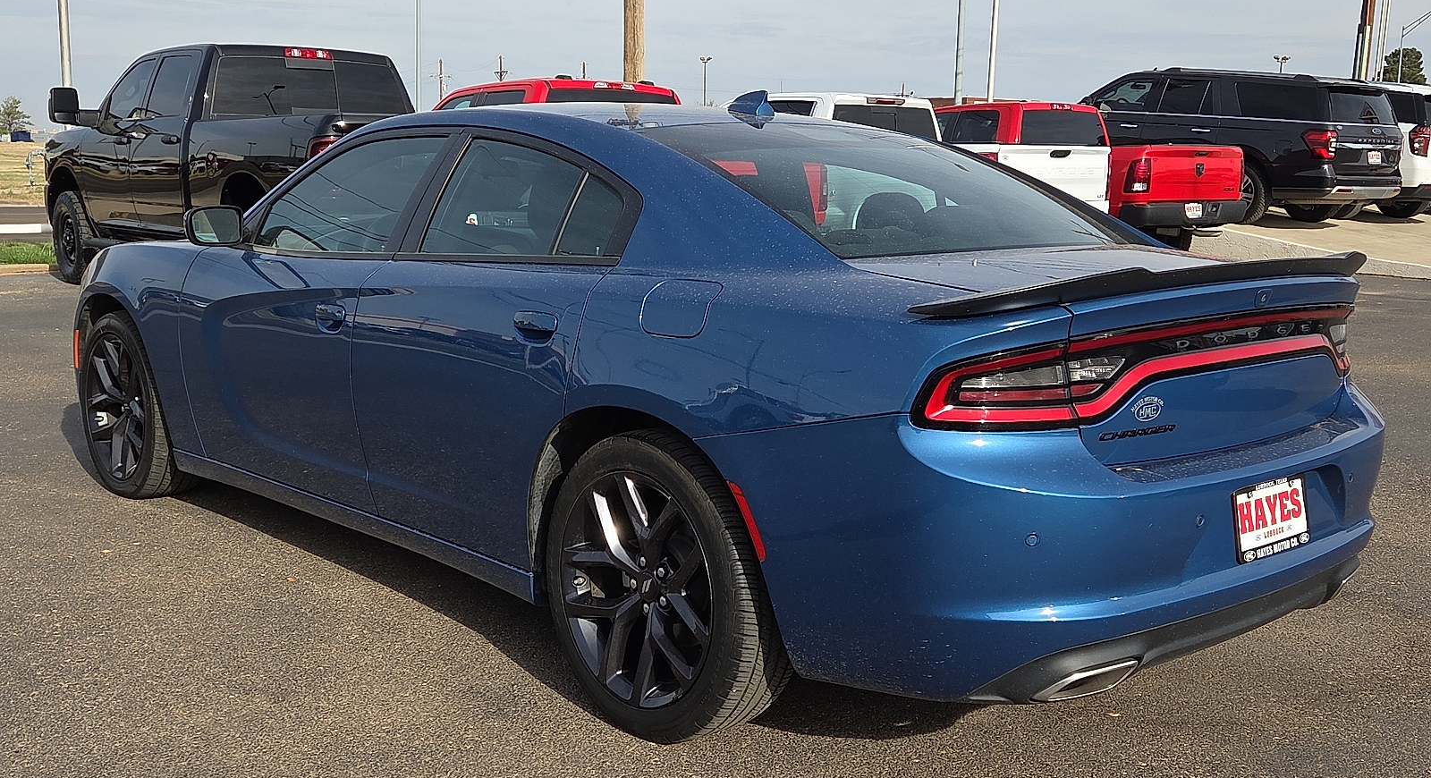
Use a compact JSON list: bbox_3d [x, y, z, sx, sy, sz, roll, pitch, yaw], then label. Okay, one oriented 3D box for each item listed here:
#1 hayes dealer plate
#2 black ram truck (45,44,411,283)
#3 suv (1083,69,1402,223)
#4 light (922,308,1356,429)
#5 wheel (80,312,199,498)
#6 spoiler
[{"bbox_3d":[1.194,0.277,3.107,0.310,0.160,0.020,-7,3,-43],"label":"hayes dealer plate"},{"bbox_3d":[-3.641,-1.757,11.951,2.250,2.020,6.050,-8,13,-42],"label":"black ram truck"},{"bbox_3d":[6.694,-3.396,20.018,2.060,1.950,5.350,-5,13,-36],"label":"suv"},{"bbox_3d":[1.084,-0.073,3.154,1.660,0.215,0.260,-8,13,-42],"label":"light"},{"bbox_3d":[-2.181,0.052,5.523,0.245,0.725,0.725,-8,13,-42],"label":"wheel"},{"bbox_3d":[1.053,-0.245,3.195,1.520,0.115,0.360,-7,12,-43],"label":"spoiler"}]

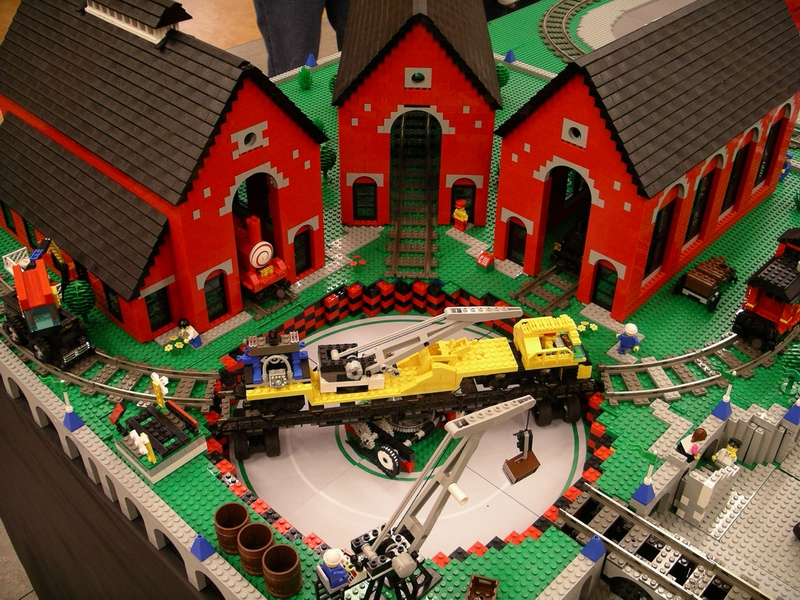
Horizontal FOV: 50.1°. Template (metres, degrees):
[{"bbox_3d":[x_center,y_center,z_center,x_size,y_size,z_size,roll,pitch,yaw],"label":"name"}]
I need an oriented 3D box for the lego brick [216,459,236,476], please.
[{"bbox_3d":[-0.171,0.165,0.833,0.016,0.011,0.016,30,45,34],"label":"lego brick"}]

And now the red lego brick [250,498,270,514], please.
[{"bbox_3d":[-0.131,0.196,0.799,0.016,0.011,0.016,31,47,33],"label":"red lego brick"}]

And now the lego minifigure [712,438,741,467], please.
[{"bbox_3d":[0.316,0.152,0.822,0.024,0.042,0.014,30,45,34],"label":"lego minifigure"}]

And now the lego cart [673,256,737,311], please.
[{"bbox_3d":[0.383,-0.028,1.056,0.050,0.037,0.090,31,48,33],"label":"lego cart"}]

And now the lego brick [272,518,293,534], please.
[{"bbox_3d":[-0.107,0.209,0.775,0.016,0.011,0.016,30,45,34],"label":"lego brick"}]

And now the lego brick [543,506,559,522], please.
[{"bbox_3d":[0.142,0.201,0.789,0.016,0.011,0.016,30,45,34],"label":"lego brick"}]

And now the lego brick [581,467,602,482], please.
[{"bbox_3d":[0.186,0.174,0.830,0.016,0.011,0.016,31,47,33],"label":"lego brick"}]

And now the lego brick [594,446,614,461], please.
[{"bbox_3d":[0.202,0.155,0.849,0.016,0.011,0.016,31,47,33],"label":"lego brick"}]

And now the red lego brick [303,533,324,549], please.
[{"bbox_3d":[-0.079,0.218,0.762,0.016,0.011,0.016,31,47,33],"label":"red lego brick"}]

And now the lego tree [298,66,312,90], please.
[{"bbox_3d":[-0.164,-0.388,1.492,0.024,0.041,0.024,1,38,0],"label":"lego tree"}]

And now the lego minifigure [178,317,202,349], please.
[{"bbox_3d":[-0.235,0.037,0.951,0.022,0.036,0.024,-22,43,-26],"label":"lego minifigure"}]

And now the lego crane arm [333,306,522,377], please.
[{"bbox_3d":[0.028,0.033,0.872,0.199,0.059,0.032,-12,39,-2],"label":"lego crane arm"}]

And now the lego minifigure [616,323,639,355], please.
[{"bbox_3d":[0.253,0.042,0.944,0.025,0.041,0.019,14,40,17],"label":"lego minifigure"}]

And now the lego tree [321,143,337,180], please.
[{"bbox_3d":[-0.110,-0.196,1.242,0.032,0.054,0.032,0,38,-1],"label":"lego tree"}]

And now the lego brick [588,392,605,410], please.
[{"bbox_3d":[0.214,0.109,0.914,0.016,0.011,0.016,31,47,33],"label":"lego brick"}]

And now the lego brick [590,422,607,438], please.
[{"bbox_3d":[0.208,0.131,0.881,0.016,0.011,0.016,31,47,33],"label":"lego brick"}]

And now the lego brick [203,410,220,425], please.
[{"bbox_3d":[-0.195,0.125,0.887,0.016,0.011,0.016,30,45,34],"label":"lego brick"}]

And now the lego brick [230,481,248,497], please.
[{"bbox_3d":[-0.153,0.184,0.815,0.016,0.011,0.016,31,47,33],"label":"lego brick"}]

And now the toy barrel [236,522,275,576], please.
[{"bbox_3d":[-0.122,0.211,0.726,0.032,0.034,0.032,0,36,0],"label":"toy barrel"}]

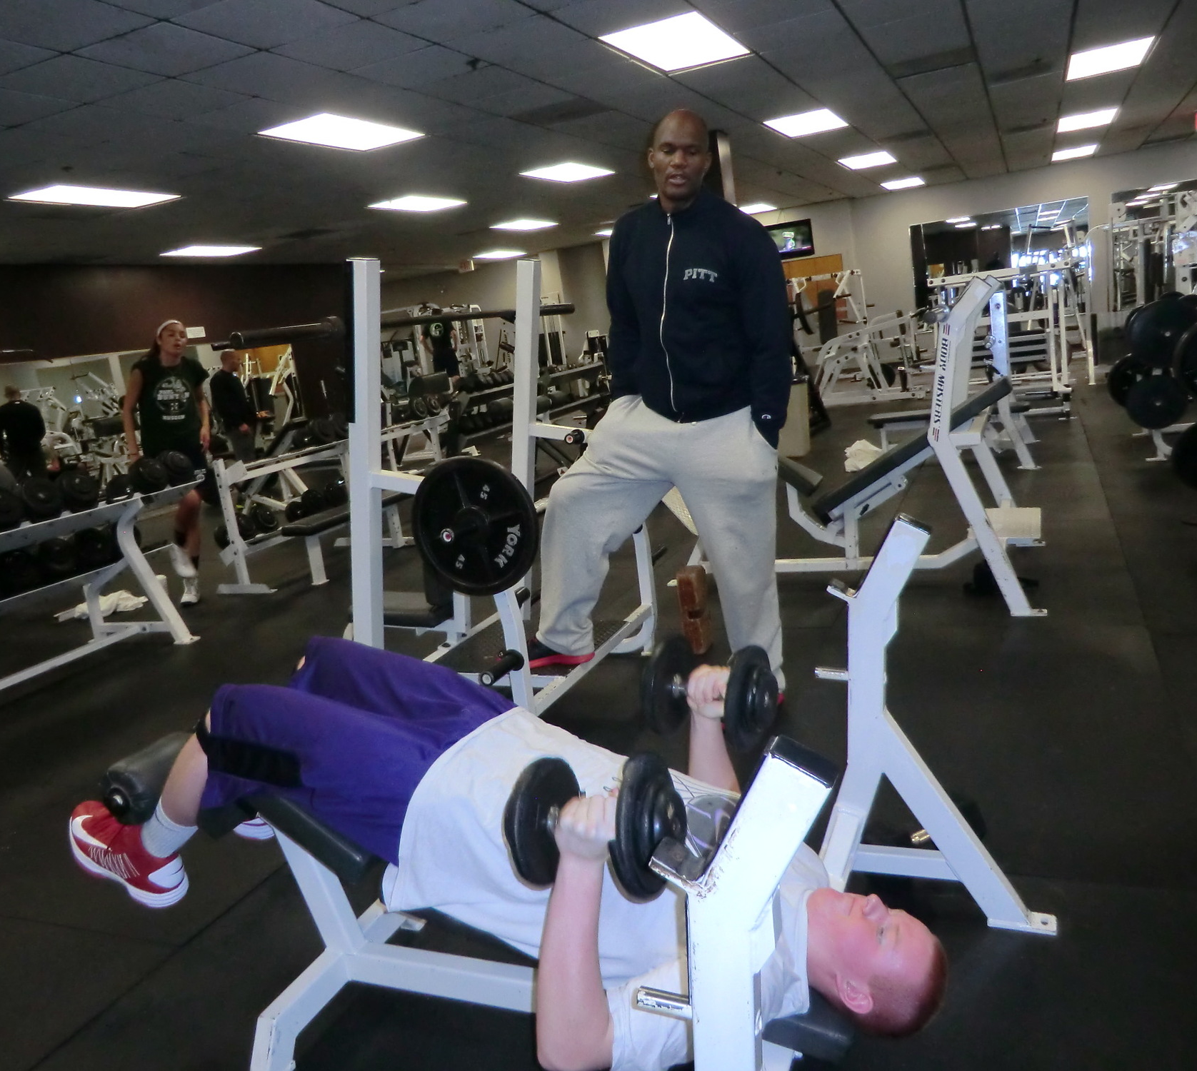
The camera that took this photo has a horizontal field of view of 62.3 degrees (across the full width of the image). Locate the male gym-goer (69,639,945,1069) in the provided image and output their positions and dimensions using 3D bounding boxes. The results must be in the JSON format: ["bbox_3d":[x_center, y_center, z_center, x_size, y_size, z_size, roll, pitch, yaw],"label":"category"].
[{"bbox_3d":[-0.279,0.543,1.872,1.740,0.660,0.800,6,16,22],"label":"male gym-goer"}]

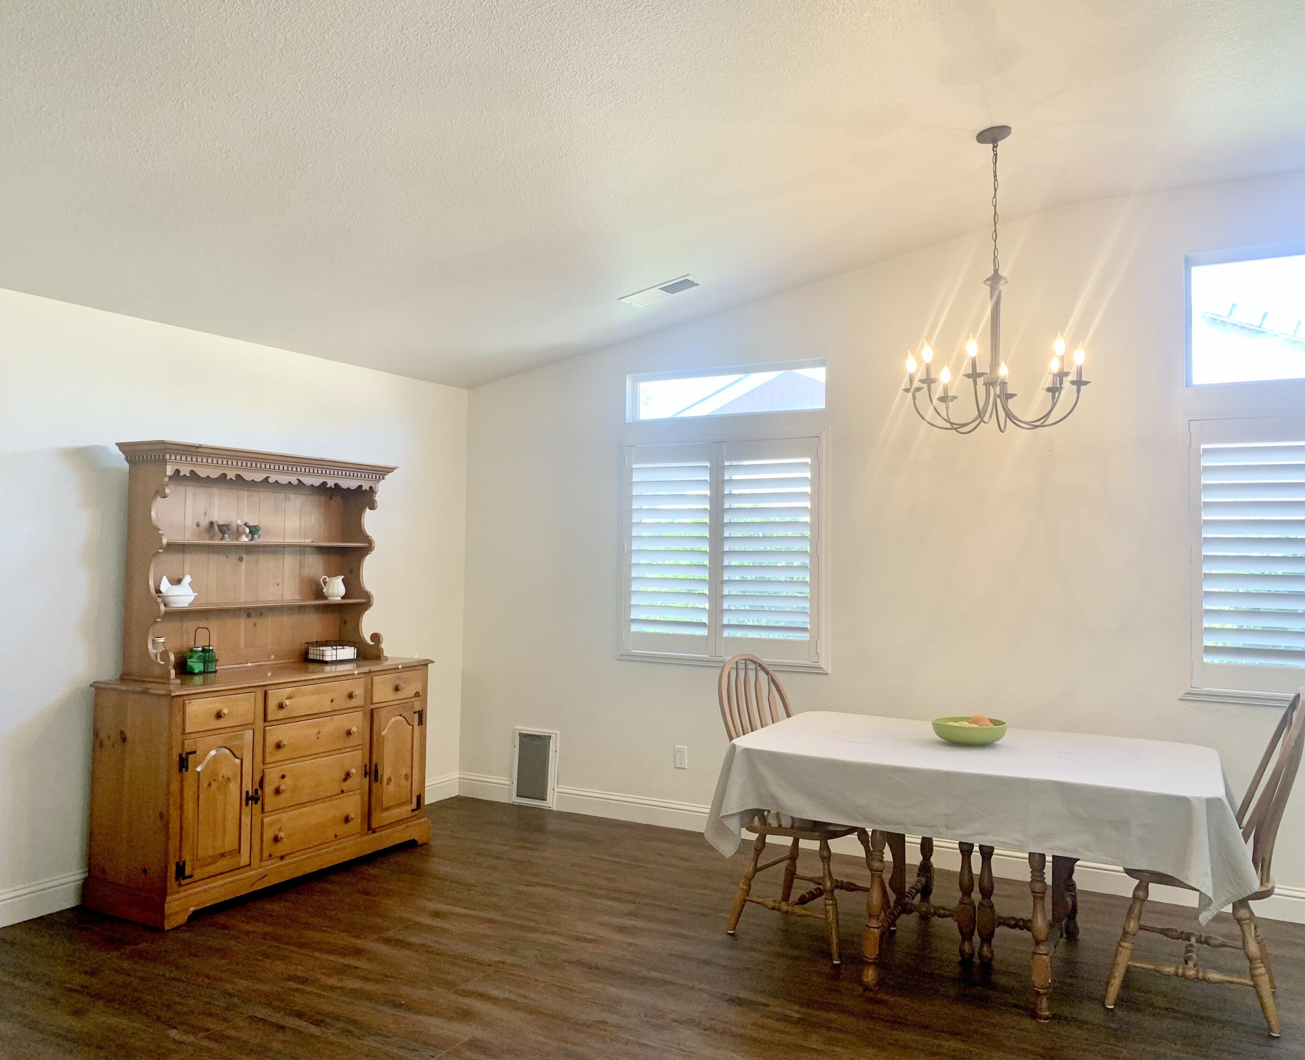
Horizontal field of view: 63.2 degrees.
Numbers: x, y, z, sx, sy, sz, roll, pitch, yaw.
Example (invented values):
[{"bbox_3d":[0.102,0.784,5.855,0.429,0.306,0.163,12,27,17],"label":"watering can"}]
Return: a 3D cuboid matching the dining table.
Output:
[{"bbox_3d":[1.171,1.156,3.796,1.656,0.768,1.040,0,-2,29],"label":"dining table"}]

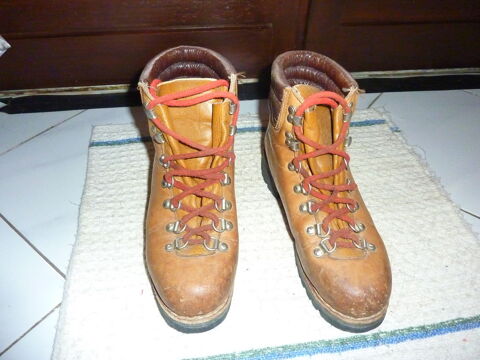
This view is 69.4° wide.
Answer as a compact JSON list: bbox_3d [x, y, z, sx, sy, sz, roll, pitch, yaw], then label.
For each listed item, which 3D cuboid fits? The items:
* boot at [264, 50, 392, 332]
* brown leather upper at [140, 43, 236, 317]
[{"bbox_3d":[0.103,-0.007,0.401,0.107,0.152,0.296,-7,47,-9],"label":"boot"},{"bbox_3d":[-0.055,-0.007,0.402,0.108,0.162,0.300,-1,47,-3],"label":"brown leather upper"}]

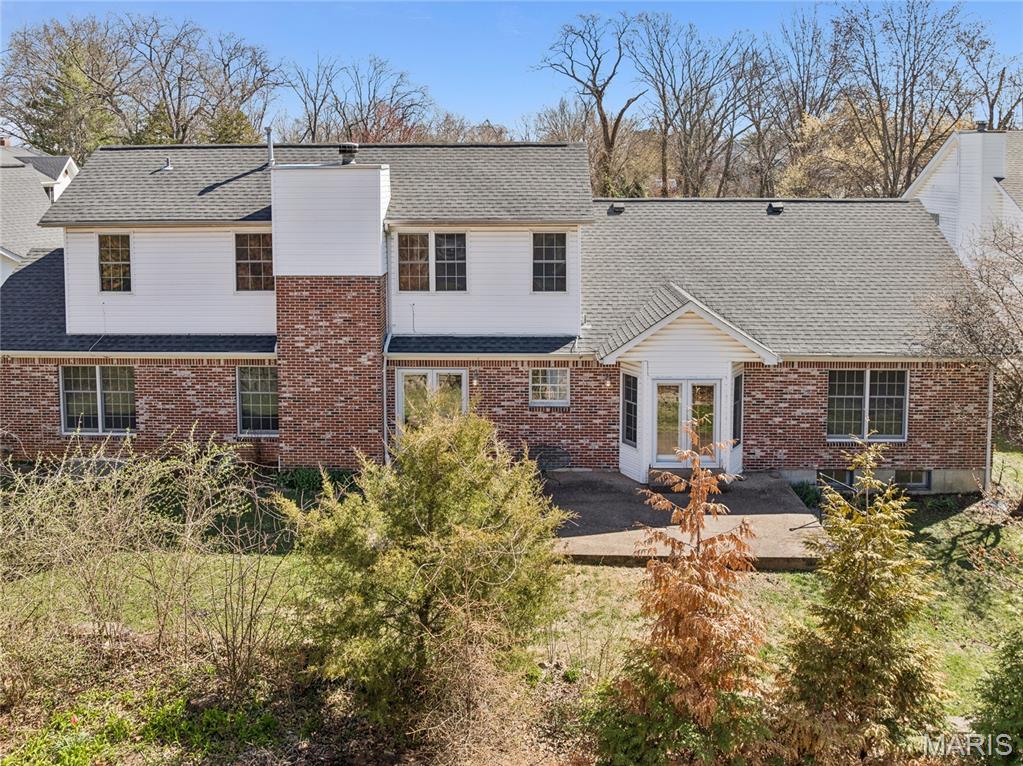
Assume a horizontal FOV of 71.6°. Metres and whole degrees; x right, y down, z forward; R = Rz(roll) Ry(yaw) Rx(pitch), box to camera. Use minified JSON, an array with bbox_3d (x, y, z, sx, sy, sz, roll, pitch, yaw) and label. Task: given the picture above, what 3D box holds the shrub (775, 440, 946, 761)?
[{"bbox_3d":[4.529,2.693,9.200,2.100,3.950,2.000,0,11,0],"label":"shrub"}]

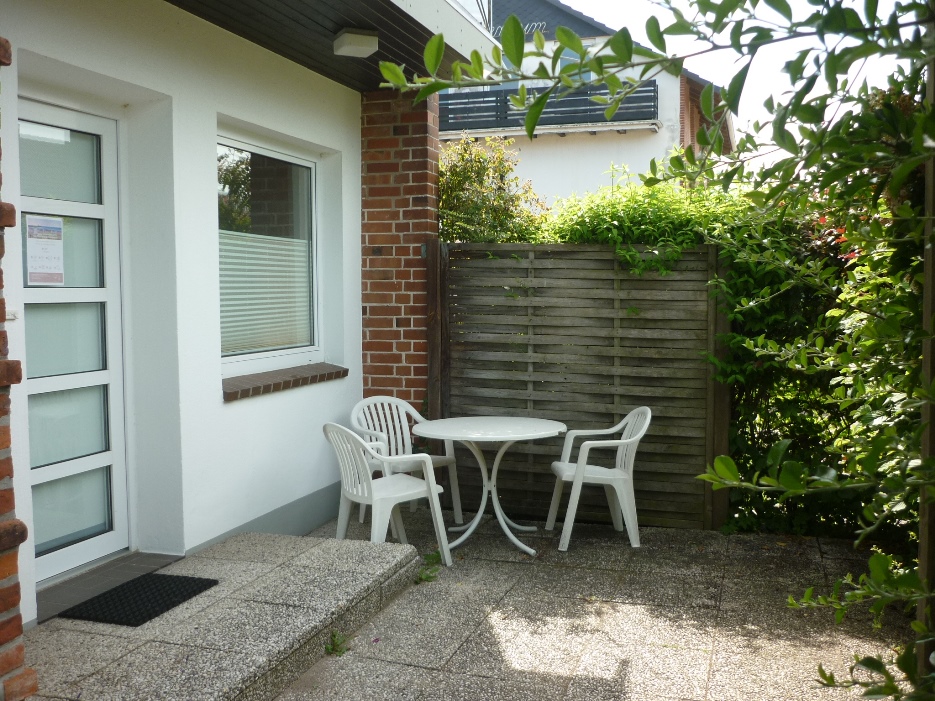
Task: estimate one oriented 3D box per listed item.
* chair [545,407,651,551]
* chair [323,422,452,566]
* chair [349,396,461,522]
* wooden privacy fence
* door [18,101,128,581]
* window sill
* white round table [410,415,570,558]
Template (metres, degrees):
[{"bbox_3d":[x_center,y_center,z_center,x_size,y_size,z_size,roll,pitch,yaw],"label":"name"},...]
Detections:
[{"bbox_3d":[0.799,0.740,5.386,0.580,0.805,0.565,0,4,-4],"label":"chair"},{"bbox_3d":[-0.472,0.786,4.982,0.580,0.805,0.565,-3,4,-34],"label":"chair"},{"bbox_3d":[-0.414,0.732,5.861,0.565,0.805,0.580,-3,5,-39],"label":"chair"},{"bbox_3d":[0.680,0.205,5.852,1.992,1.820,0.090,1,4,20],"label":"wooden privacy fence"},{"bbox_3d":[-1.823,-0.038,3.943,0.075,2.080,0.840,1,4,18],"label":"door"},{"bbox_3d":[-1.117,0.175,5.342,0.185,0.088,1.460,1,4,18],"label":"window sill"},{"bbox_3d":[0.134,0.802,5.364,0.920,0.706,0.920,0,4,0],"label":"white round table"}]

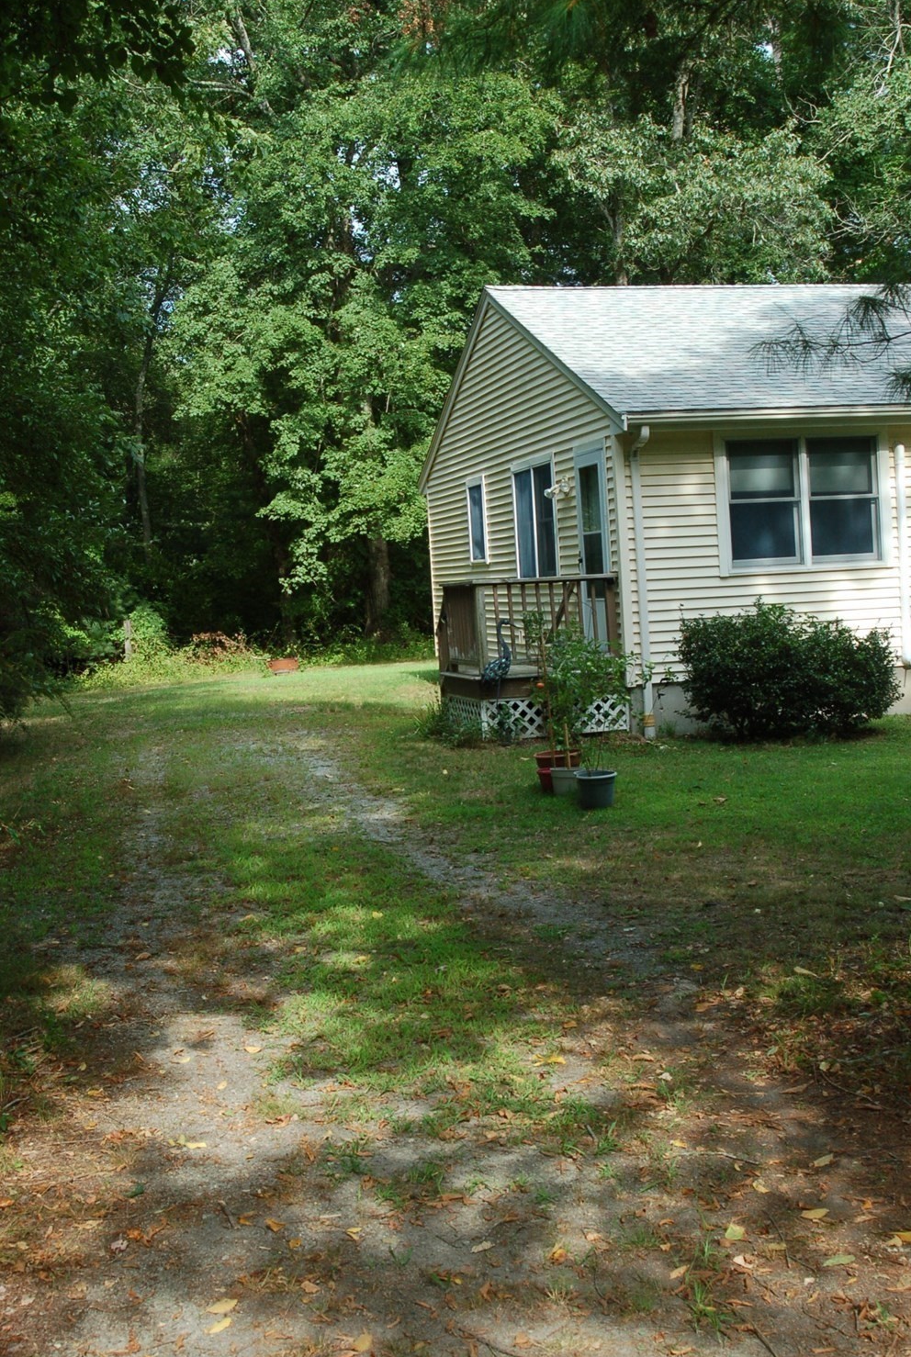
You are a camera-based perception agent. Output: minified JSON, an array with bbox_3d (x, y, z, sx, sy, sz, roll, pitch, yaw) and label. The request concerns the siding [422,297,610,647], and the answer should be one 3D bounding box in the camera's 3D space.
[{"bbox_3d":[0.552,-2.400,19.808,0.110,4.570,8.750,-4,3,-12],"label":"siding"}]

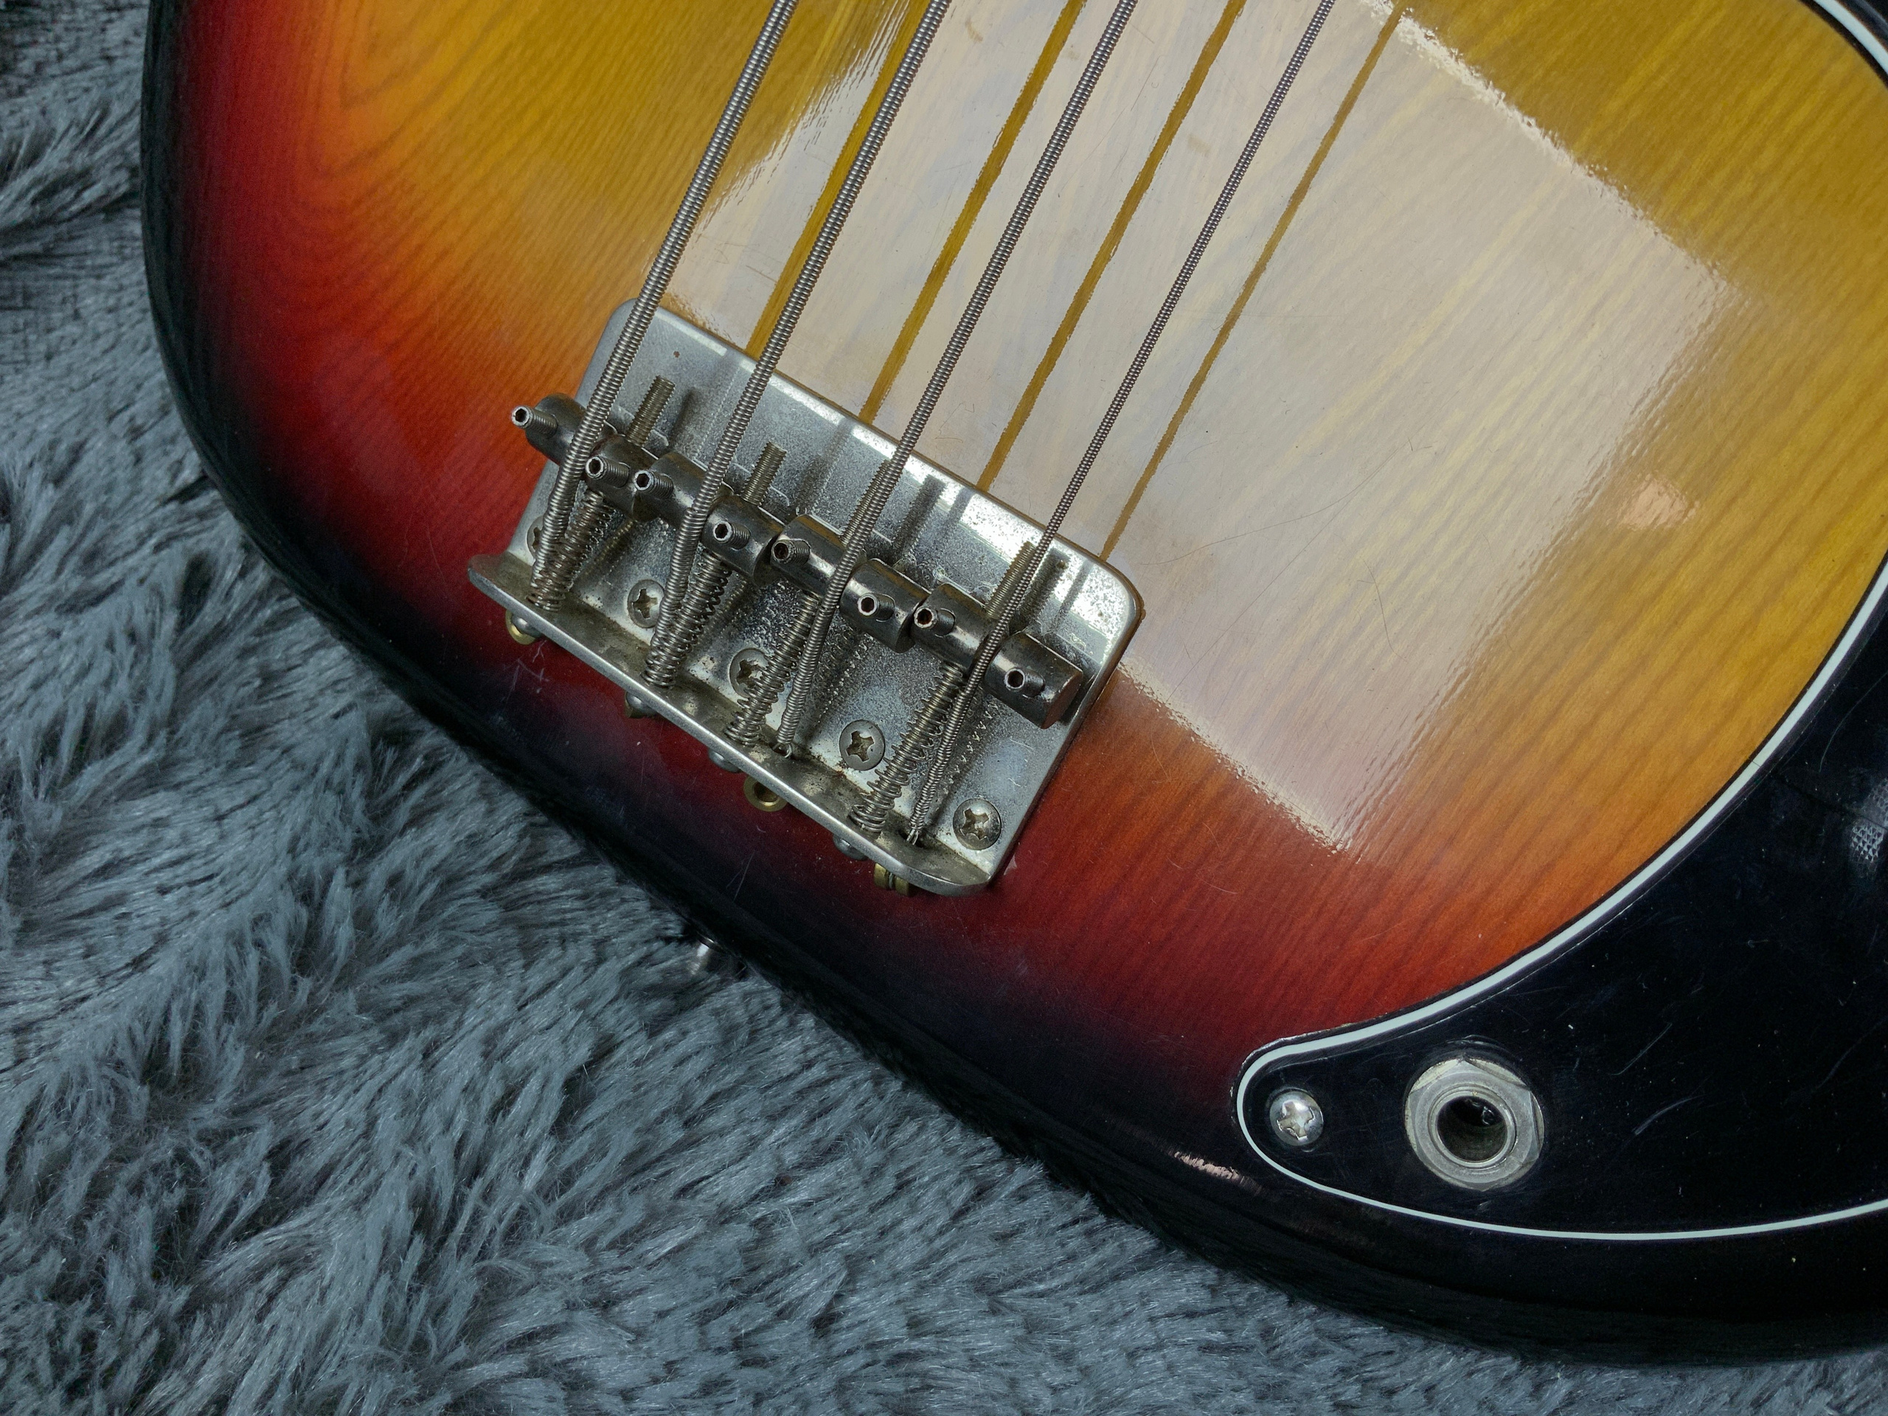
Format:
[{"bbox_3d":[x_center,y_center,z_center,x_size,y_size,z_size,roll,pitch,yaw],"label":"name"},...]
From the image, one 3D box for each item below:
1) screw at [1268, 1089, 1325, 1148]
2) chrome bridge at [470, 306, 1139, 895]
[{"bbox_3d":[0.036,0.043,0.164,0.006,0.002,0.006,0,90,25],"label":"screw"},{"bbox_3d":[-0.020,-0.015,0.185,0.081,0.016,0.043,32,103,22],"label":"chrome bridge"}]

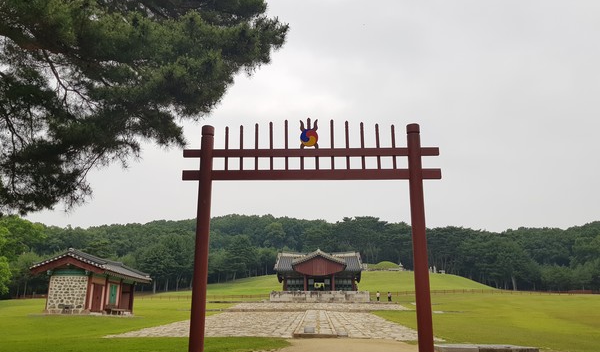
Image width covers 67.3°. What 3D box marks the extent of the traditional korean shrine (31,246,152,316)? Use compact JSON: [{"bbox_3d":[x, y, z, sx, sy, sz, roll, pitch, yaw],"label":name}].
[{"bbox_3d":[-16.271,8.533,35.852,5.300,4.350,9.900,1,-14,-1],"label":"traditional korean shrine"}]

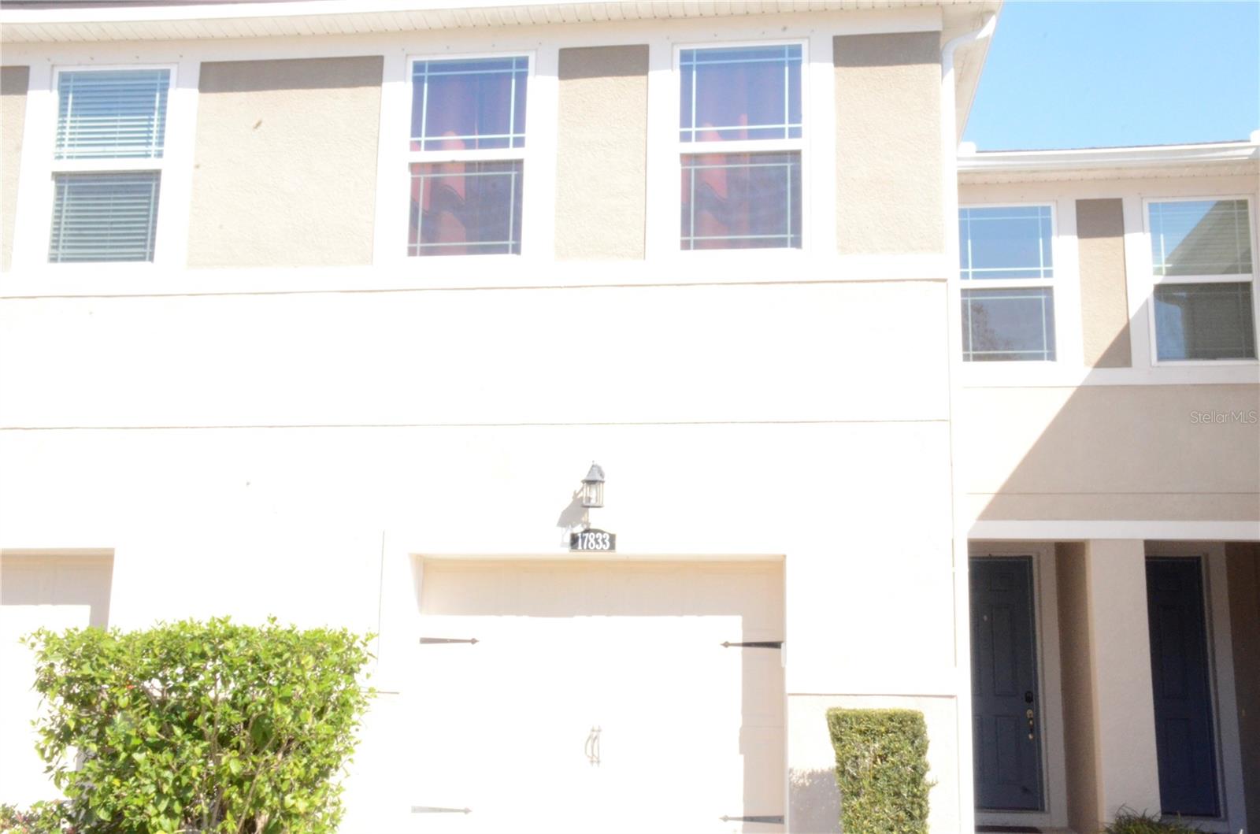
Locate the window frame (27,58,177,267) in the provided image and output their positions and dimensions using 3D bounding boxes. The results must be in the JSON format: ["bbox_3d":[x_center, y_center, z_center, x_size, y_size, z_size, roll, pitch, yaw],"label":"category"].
[{"bbox_3d":[-3.753,-1.803,9.793,0.999,1.558,0.120,-1,-11,7],"label":"window frame"}]

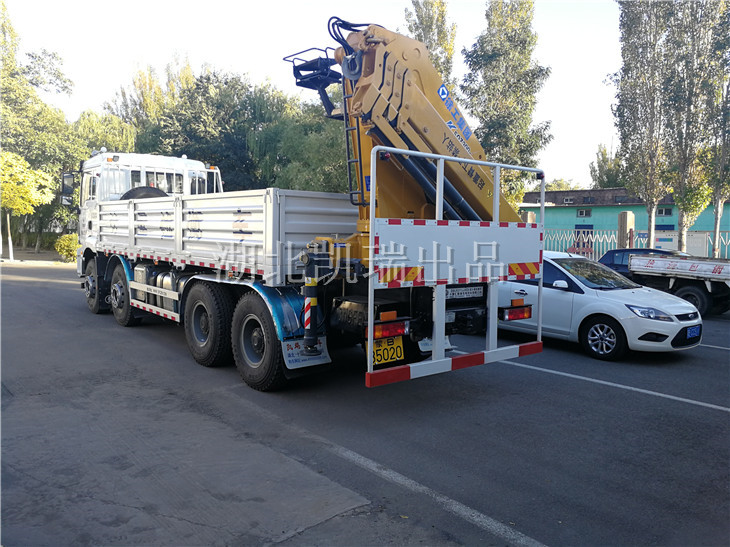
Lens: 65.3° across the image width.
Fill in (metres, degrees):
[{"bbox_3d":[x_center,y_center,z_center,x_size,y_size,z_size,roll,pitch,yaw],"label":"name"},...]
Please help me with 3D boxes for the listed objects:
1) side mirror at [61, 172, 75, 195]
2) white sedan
[{"bbox_3d":[-6.274,-1.898,12.003,0.130,0.450,0.240,4,5,38],"label":"side mirror"},{"bbox_3d":[3.174,0.366,9.597,1.840,1.490,4.450,-2,5,-39],"label":"white sedan"}]

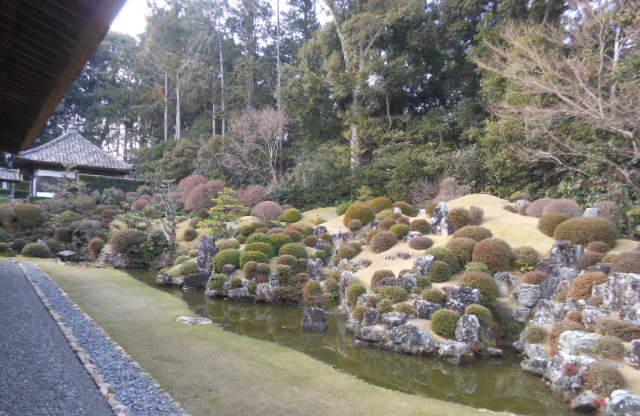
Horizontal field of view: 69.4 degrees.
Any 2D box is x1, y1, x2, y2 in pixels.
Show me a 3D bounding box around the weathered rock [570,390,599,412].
[{"bbox_3d":[3.434,2.512,6.000,0.363,0.286,0.320,0,-1,30],"label":"weathered rock"}]

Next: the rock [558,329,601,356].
[{"bbox_3d":[3.663,1.906,6.500,0.539,0.366,0.404,0,0,29],"label":"rock"}]

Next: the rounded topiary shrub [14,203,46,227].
[{"bbox_3d":[-16.285,0.422,26.000,1.526,1.463,1.526,0,0,-32],"label":"rounded topiary shrub"}]

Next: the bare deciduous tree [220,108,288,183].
[{"bbox_3d":[-3.750,-3.521,26.460,4.007,4.351,3.724,0,0,-8],"label":"bare deciduous tree"}]

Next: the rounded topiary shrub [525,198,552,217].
[{"bbox_3d":[7.598,0.000,16.000,1.050,0.680,1.000,0,-2,25],"label":"rounded topiary shrub"}]

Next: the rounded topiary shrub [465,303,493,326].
[{"bbox_3d":[2.983,2.052,8.700,0.517,0.471,0.517,0,-1,19],"label":"rounded topiary shrub"}]

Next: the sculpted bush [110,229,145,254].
[{"bbox_3d":[-8.308,1.471,20.000,1.484,1.168,1.484,0,-1,-23],"label":"sculpted bush"}]

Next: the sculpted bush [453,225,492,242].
[{"bbox_3d":[4.124,0.744,12.500,1.027,0.541,0.976,0,0,18],"label":"sculpted bush"}]

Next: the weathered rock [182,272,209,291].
[{"bbox_3d":[-4.355,2.574,16.300,0.950,0.620,0.700,1,-2,-15],"label":"weathered rock"}]

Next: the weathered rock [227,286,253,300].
[{"bbox_3d":[-2.321,2.473,13.328,0.750,0.418,0.490,0,0,-10],"label":"weathered rock"}]

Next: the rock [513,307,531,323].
[{"bbox_3d":[4.142,2.189,9.500,0.370,0.329,0.330,0,-1,24],"label":"rock"}]

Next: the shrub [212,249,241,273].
[{"bbox_3d":[-3.196,1.795,15.800,0.940,0.820,0.900,1,-2,-11],"label":"shrub"}]

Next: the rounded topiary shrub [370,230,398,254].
[{"bbox_3d":[1.870,0.986,13.400,0.800,0.640,0.740,1,-2,8],"label":"rounded topiary shrub"}]

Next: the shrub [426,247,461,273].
[{"bbox_3d":[3.139,1.342,11.700,0.840,0.700,0.800,1,-2,15],"label":"shrub"}]

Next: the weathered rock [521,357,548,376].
[{"bbox_3d":[3.090,2.295,6.650,0.359,0.259,0.287,0,0,25],"label":"weathered rock"}]

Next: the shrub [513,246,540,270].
[{"bbox_3d":[5.460,1.352,12.250,0.769,0.643,0.769,0,0,24],"label":"shrub"}]

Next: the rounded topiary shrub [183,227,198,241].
[{"bbox_3d":[-5.024,1.022,18.000,0.563,0.526,0.563,0,0,-16],"label":"rounded topiary shrub"}]

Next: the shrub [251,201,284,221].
[{"bbox_3d":[-2.216,0.107,19.700,1.400,0.860,1.300,1,-2,-6],"label":"shrub"}]

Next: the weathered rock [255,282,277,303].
[{"bbox_3d":[-1.385,2.157,11.800,0.545,0.511,0.436,0,0,-7],"label":"weathered rock"}]

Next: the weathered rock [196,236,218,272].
[{"bbox_3d":[-3.797,1.569,15.600,0.743,1.215,0.600,0,-1,-14],"label":"weathered rock"}]

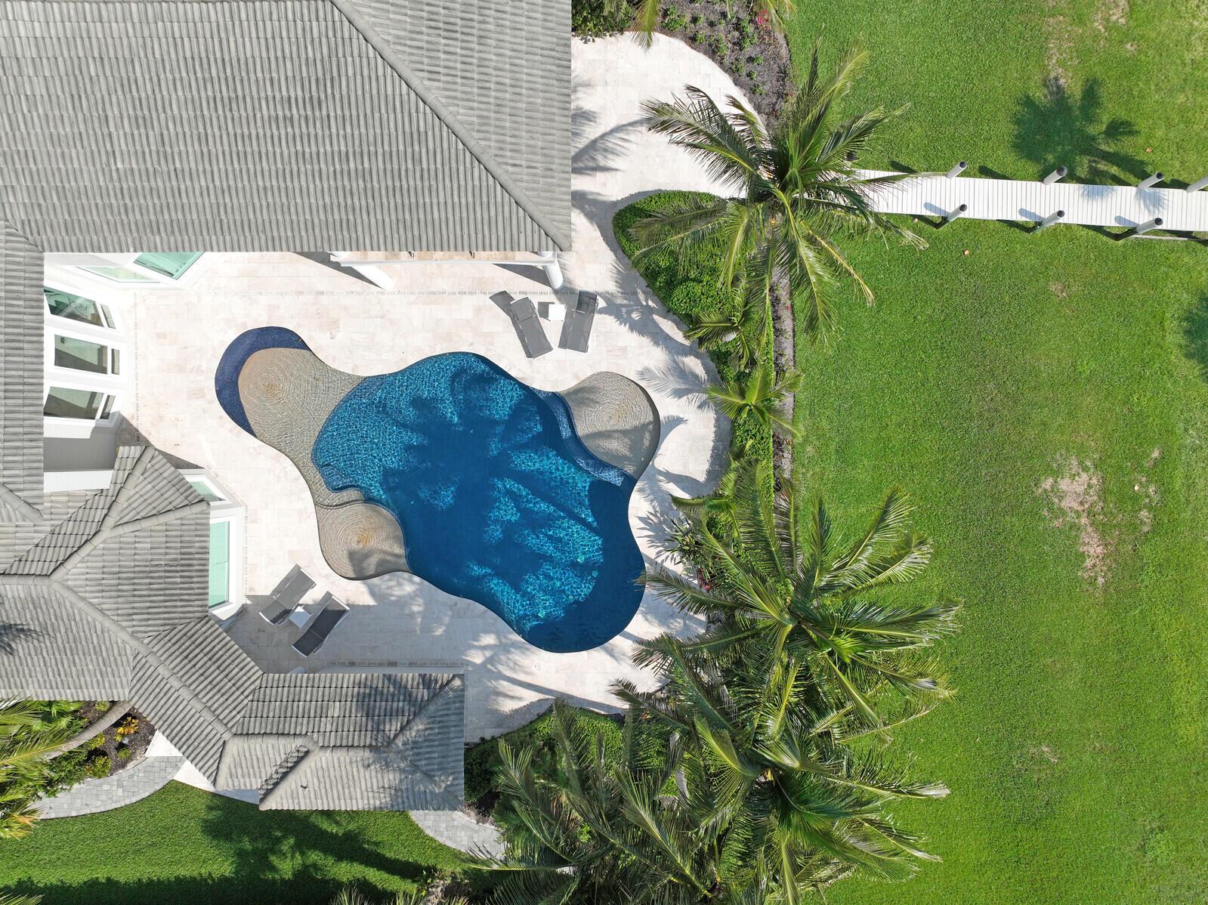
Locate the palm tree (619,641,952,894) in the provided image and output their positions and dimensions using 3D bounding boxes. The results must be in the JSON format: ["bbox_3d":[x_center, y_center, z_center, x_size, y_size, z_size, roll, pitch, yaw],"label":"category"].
[{"bbox_3d":[3.650,6.500,20.600,6.800,10.200,5.400,0,90,0],"label":"palm tree"}]

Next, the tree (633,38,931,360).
[{"bbox_3d":[3.900,-5.700,21.500,6.600,8.600,6.900,0,90,0],"label":"tree"}]

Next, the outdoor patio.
[{"bbox_3d":[-3.500,-2.000,25.750,19.200,0.400,21.600,0,90,0],"label":"outdoor patio"}]

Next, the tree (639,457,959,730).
[{"bbox_3d":[4.000,2.950,20.600,6.500,10.200,5.700,0,90,0],"label":"tree"}]

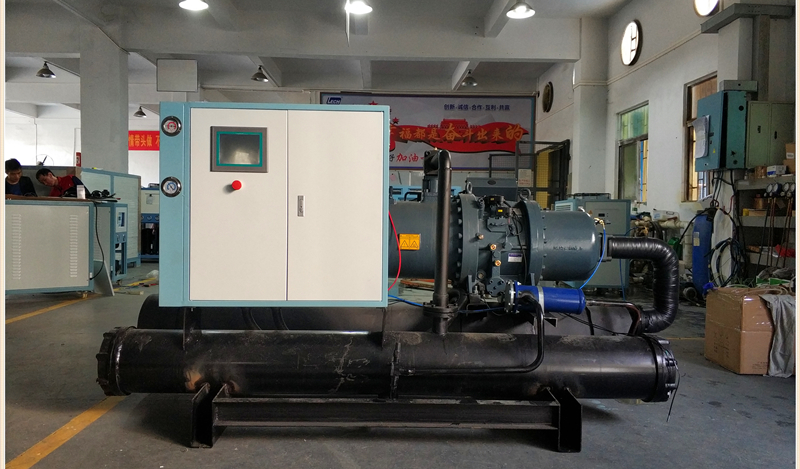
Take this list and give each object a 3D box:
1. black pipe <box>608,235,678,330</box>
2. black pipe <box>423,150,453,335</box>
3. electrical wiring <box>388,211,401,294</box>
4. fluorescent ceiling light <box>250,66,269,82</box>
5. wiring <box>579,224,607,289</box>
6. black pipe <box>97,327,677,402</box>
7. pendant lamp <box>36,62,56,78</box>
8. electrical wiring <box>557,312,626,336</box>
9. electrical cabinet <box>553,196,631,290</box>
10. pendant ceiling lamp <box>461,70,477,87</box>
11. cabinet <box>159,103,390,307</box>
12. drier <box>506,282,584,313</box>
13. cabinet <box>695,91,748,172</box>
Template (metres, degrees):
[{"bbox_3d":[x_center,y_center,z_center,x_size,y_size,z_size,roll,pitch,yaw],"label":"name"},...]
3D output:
[{"bbox_3d":[1.136,0.239,2.920,0.325,0.445,0.130,1,2,-1],"label":"black pipe"},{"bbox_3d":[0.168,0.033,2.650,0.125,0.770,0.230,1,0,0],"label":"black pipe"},{"bbox_3d":[-0.025,0.073,2.650,0.060,0.350,0.070,1,2,0],"label":"electrical wiring"},{"bbox_3d":[-2.874,-3.319,12.800,0.385,0.295,0.385,1,0,-3],"label":"fluorescent ceiling light"},{"bbox_3d":[0.875,0.100,2.830,0.120,0.295,0.100,1,0,0],"label":"wiring"},{"bbox_3d":[-0.047,0.540,2.600,2.300,0.285,0.285,1,0,-1],"label":"black pipe"},{"bbox_3d":[-7.143,-3.342,12.600,0.385,0.295,0.385,1,0,-3],"label":"pendant lamp"},{"bbox_3d":[0.810,0.378,2.650,0.290,0.105,0.120,1,2,0],"label":"electrical wiring"},{"bbox_3d":[2.410,0.100,7.850,0.640,1.090,0.920,1,2,0],"label":"electrical cabinet"},{"bbox_3d":[1.445,-3.270,13.000,0.350,0.330,0.350,1,2,0],"label":"pendant ceiling lamp"},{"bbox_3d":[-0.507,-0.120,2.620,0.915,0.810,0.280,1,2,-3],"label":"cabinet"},{"bbox_3d":[0.635,0.279,2.720,0.350,0.140,0.140,1,2,0],"label":"drier"},{"bbox_3d":[3.527,-1.095,6.910,0.260,0.830,0.620,1,0,-3],"label":"cabinet"}]

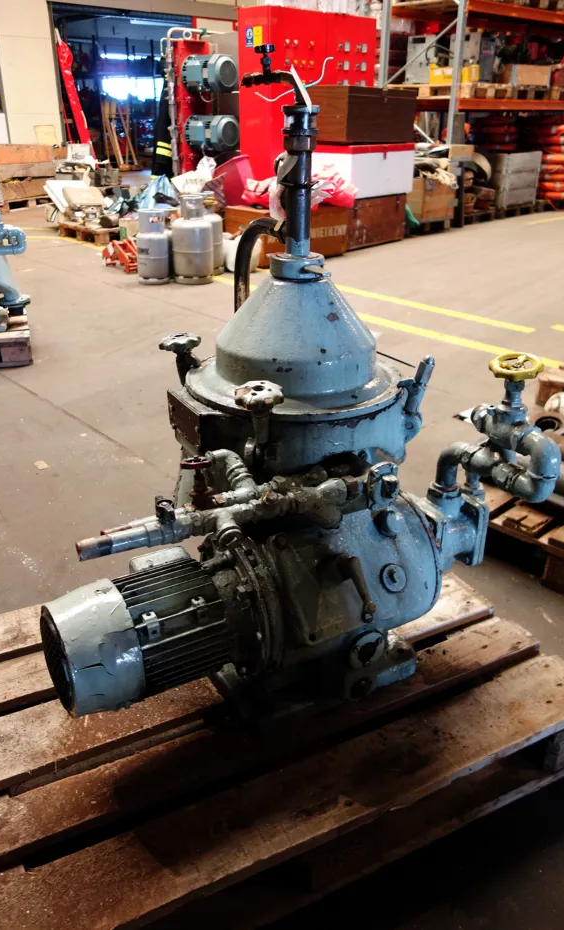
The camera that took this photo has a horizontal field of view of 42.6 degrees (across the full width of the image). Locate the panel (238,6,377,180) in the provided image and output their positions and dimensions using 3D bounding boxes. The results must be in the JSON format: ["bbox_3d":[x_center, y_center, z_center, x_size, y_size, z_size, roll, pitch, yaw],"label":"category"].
[{"bbox_3d":[0.261,-3.341,7.226,1.357,1.971,0.435,-21,33,-36],"label":"panel"}]

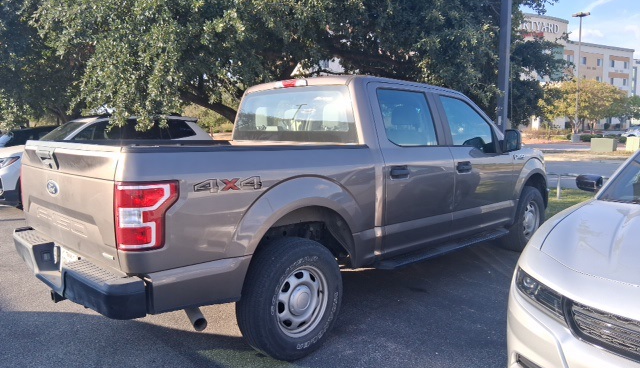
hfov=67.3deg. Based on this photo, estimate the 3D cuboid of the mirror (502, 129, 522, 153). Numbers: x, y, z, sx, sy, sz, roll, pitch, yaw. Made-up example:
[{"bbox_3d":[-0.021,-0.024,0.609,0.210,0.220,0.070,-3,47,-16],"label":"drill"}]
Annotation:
[{"bbox_3d":[1.887,-0.426,4.769,0.140,0.240,0.225,-7,10,-44],"label":"mirror"}]

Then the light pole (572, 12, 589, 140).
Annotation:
[{"bbox_3d":[20.166,-8.224,37.413,1.250,9.950,0.650,5,9,38],"label":"light pole"}]

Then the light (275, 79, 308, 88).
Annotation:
[{"bbox_3d":[-0.249,-0.868,4.171,0.080,0.060,0.410,-7,10,-44],"label":"light"}]

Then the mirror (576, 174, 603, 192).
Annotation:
[{"bbox_3d":[2.189,-0.004,3.900,0.150,0.140,0.220,-7,10,-44],"label":"mirror"}]

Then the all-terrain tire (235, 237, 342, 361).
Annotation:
[{"bbox_3d":[-0.185,0.751,3.210,0.785,0.785,0.265,-7,10,-44],"label":"all-terrain tire"}]

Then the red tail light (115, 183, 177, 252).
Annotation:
[{"bbox_3d":[-0.851,0.148,2.403,0.270,0.345,0.150,-7,10,-44],"label":"red tail light"}]

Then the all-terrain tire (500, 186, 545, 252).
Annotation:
[{"bbox_3d":[2.426,0.415,5.762,0.785,0.785,0.265,-7,10,-44],"label":"all-terrain tire"}]

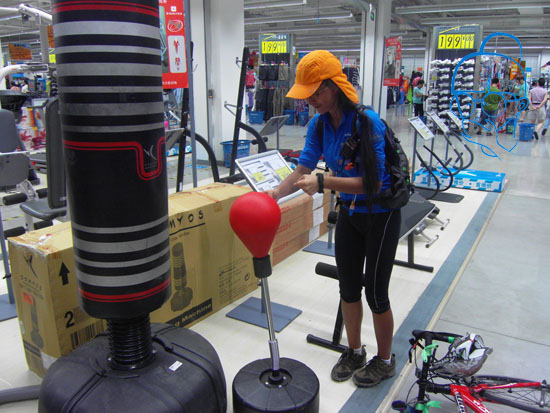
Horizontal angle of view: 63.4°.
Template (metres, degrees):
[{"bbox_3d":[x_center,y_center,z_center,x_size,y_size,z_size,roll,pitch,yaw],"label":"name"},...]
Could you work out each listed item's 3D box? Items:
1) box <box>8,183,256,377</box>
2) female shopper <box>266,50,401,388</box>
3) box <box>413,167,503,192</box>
[{"bbox_3d":[-0.734,0.391,2.806,0.386,0.763,1.514,11,19,35],"label":"box"},{"bbox_3d":[0.350,0.116,2.149,0.580,1.630,0.540,-8,17,-26],"label":"female shopper"},{"bbox_3d":[2.798,-0.415,6.775,1.199,0.164,0.648,8,17,28],"label":"box"}]

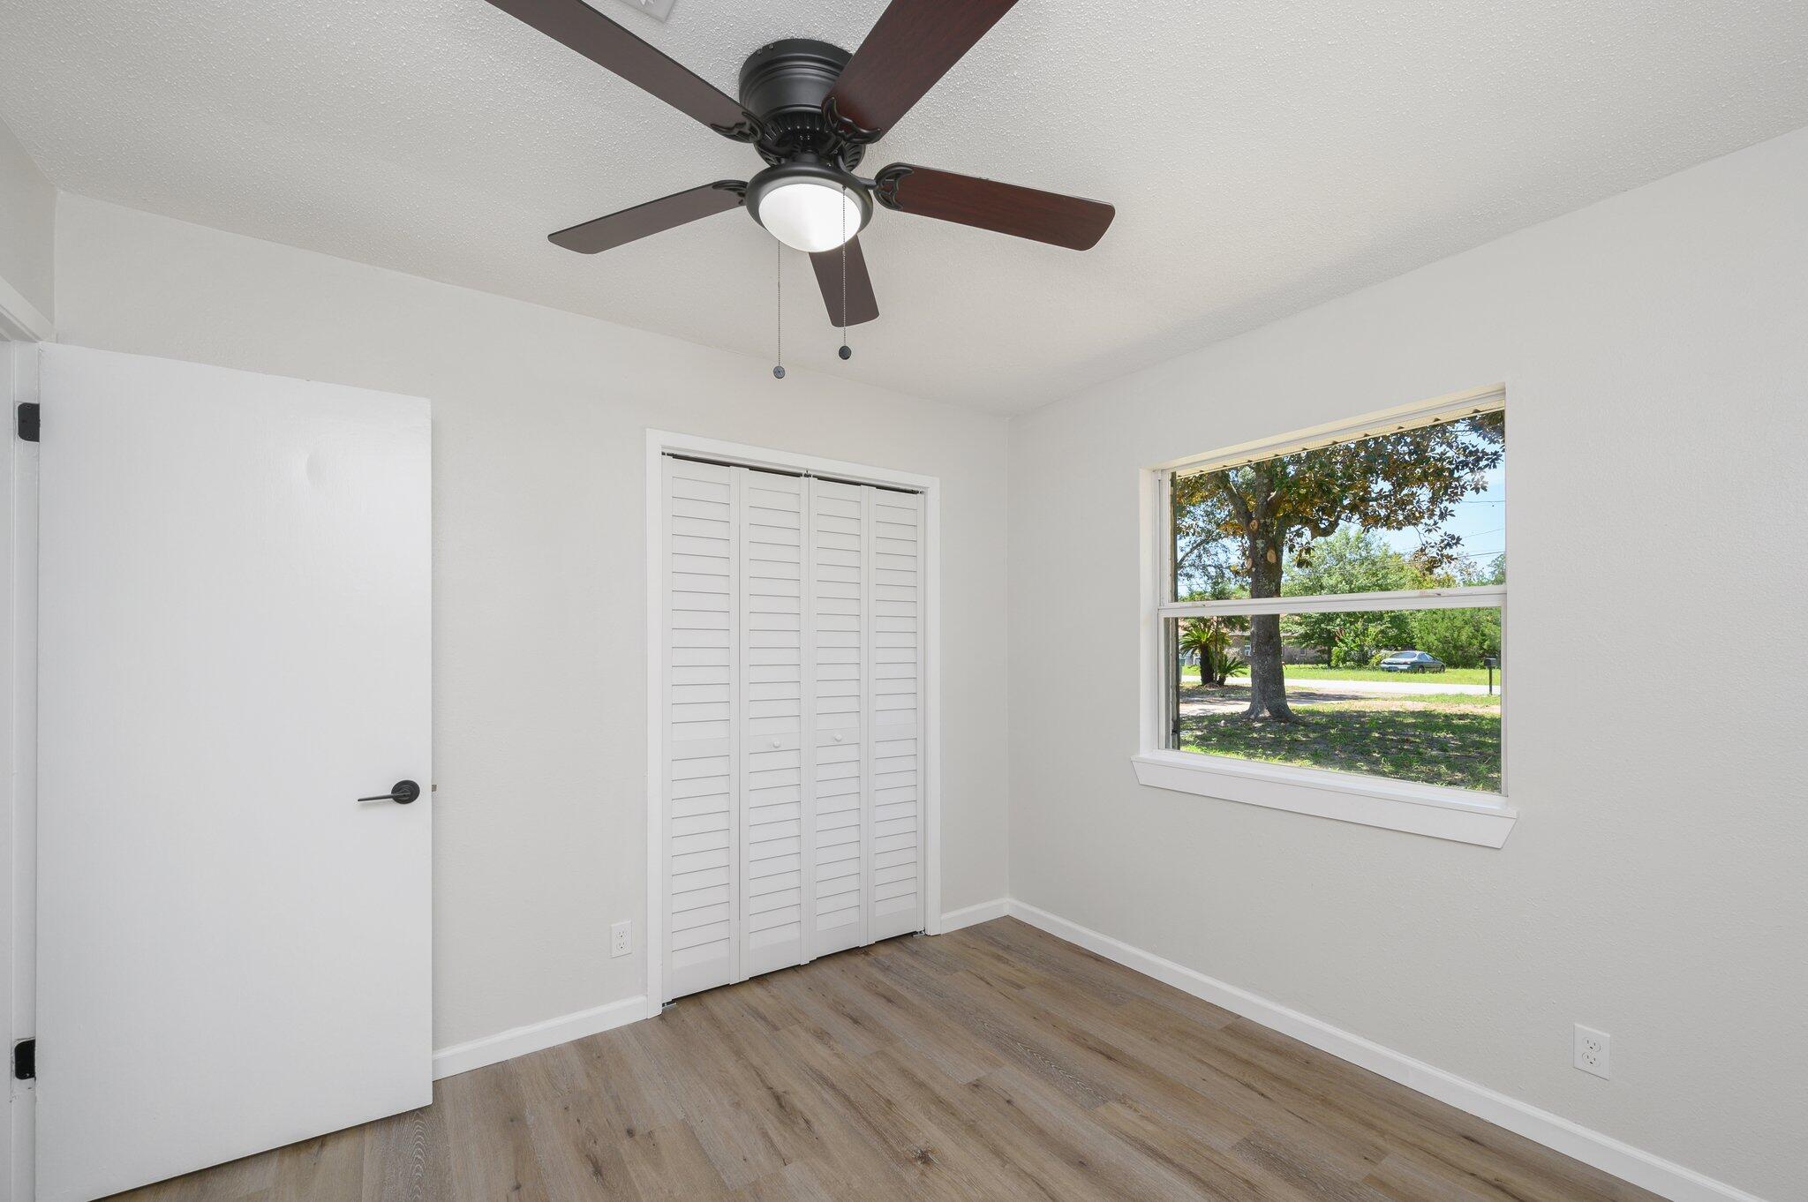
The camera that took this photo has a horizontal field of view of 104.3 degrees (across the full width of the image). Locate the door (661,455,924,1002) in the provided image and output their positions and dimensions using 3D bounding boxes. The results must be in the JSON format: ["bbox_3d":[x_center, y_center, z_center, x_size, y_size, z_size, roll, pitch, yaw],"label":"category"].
[{"bbox_3d":[-0.392,0.478,2.928,1.206,2.004,0.035,2,-4,-35],"label":"door"}]

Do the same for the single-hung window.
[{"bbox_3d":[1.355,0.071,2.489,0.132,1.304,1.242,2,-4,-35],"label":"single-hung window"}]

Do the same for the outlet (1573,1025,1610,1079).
[{"bbox_3d":[1.754,1.152,1.790,0.007,0.113,0.071,2,-4,-35],"label":"outlet"}]

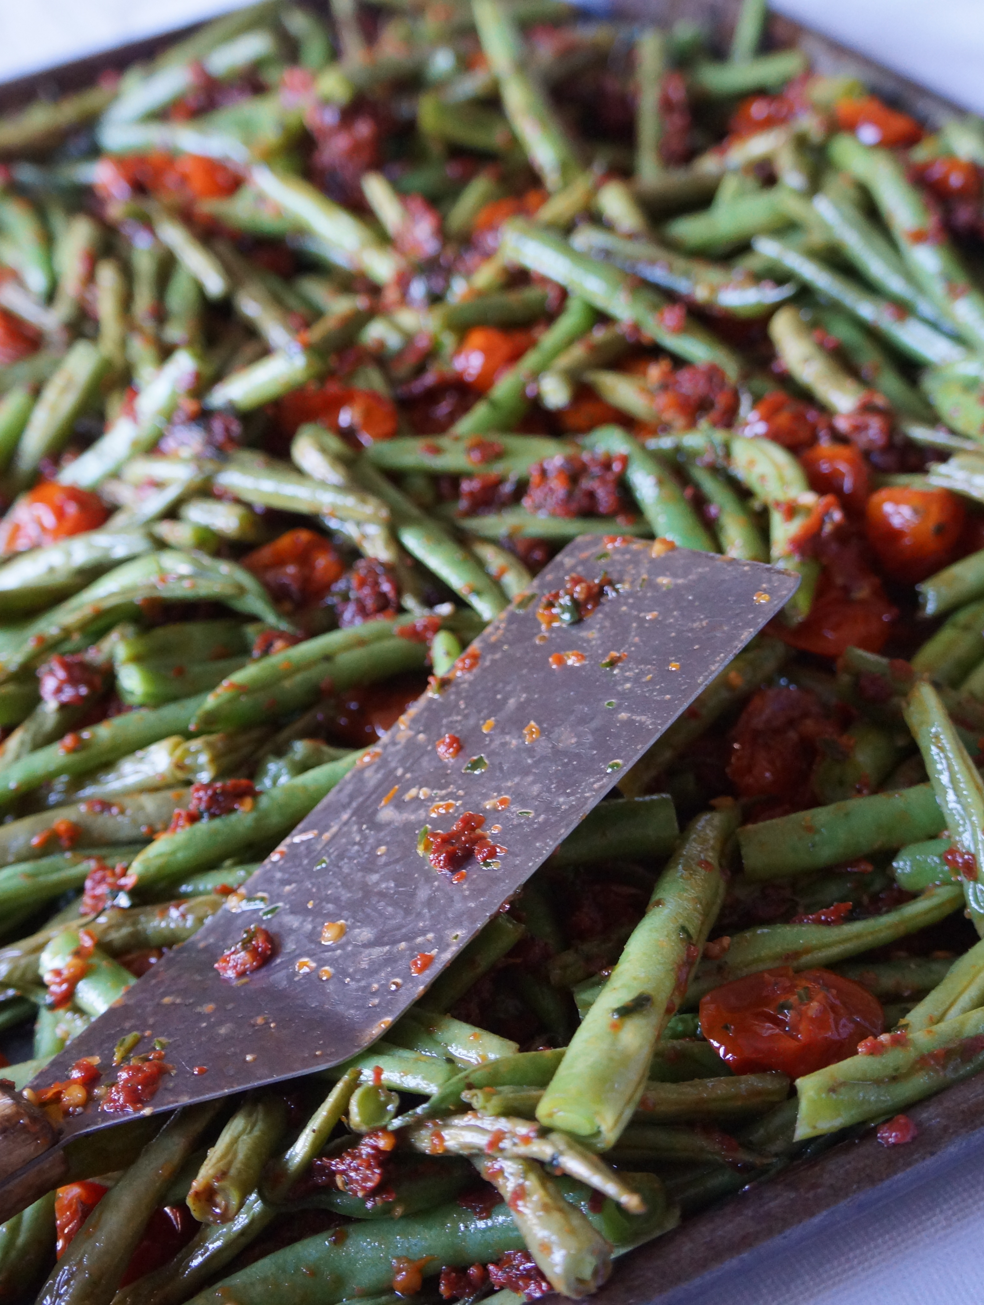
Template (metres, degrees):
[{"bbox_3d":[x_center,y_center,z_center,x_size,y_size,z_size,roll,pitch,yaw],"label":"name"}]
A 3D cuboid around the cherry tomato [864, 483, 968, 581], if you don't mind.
[{"bbox_3d":[0.077,-0.021,0.328,0.019,0.018,0.019,0,41,13],"label":"cherry tomato"}]

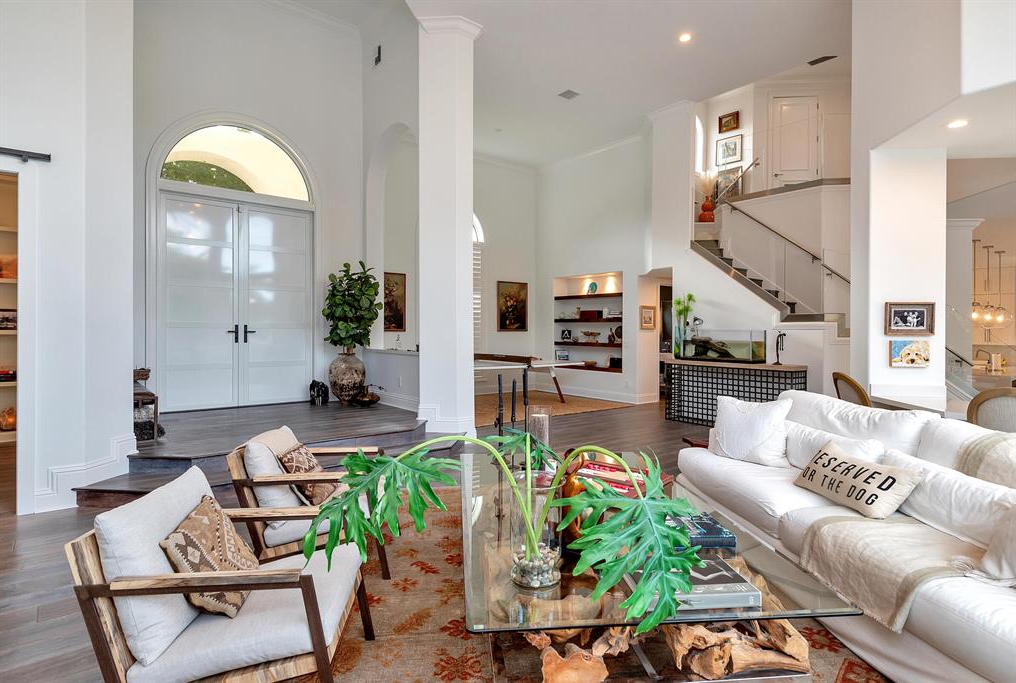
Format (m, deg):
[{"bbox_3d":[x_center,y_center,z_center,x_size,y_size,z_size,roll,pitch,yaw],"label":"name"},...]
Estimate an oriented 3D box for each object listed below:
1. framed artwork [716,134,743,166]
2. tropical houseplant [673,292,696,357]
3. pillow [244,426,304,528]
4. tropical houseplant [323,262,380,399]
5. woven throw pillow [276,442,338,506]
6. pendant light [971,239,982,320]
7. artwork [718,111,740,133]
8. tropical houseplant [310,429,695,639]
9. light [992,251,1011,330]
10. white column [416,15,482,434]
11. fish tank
[{"bbox_3d":[4.167,-3.603,10.204,0.040,0.479,0.513,-1,1,-39],"label":"framed artwork"},{"bbox_3d":[2.825,-0.258,8.700,0.350,1.030,0.340,0,1,0],"label":"tropical houseplant"},{"bbox_3d":[-1.273,0.754,3.123,0.175,0.494,0.515,-23,5,-9],"label":"pillow"},{"bbox_3d":[-2.303,-0.148,8.004,0.820,2.088,0.800,-1,1,-39],"label":"tropical houseplant"},{"bbox_3d":[-1.150,0.768,3.100,0.130,0.380,0.390,-37,4,-6],"label":"woven throw pillow"},{"bbox_3d":[6.491,-0.819,7.500,0.300,1.200,0.300,0,1,0],"label":"pendant light"},{"bbox_3d":[4.164,-4.128,10.198,0.040,0.320,0.404,-1,1,-39],"label":"artwork"},{"bbox_3d":[-0.026,0.613,1.860,1.220,0.530,0.620,0,1,0],"label":"tropical houseplant"},{"bbox_3d":[7.927,-0.821,8.700,0.300,1.230,0.300,0,1,0],"label":"light"},{"bbox_3d":[-0.727,-1.380,6.600,0.700,5.000,0.600,0,1,5],"label":"white column"},{"bbox_3d":[3.091,0.058,7.925,0.391,0.479,1.184,-1,1,-39],"label":"fish tank"}]

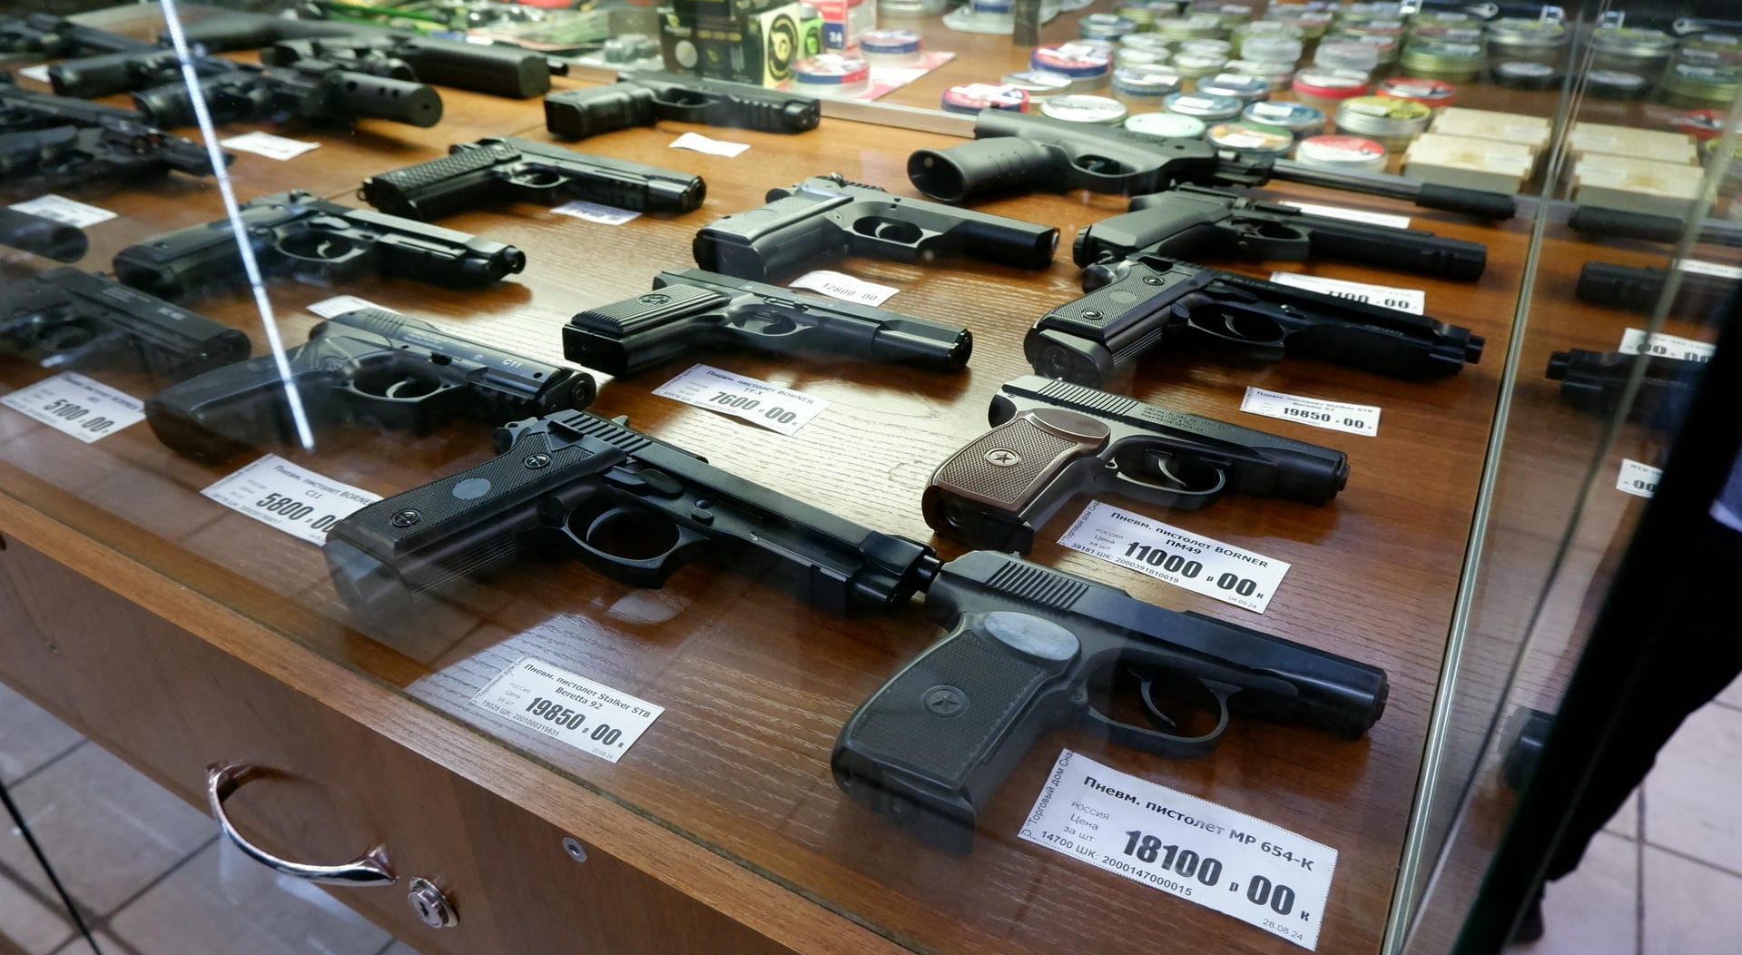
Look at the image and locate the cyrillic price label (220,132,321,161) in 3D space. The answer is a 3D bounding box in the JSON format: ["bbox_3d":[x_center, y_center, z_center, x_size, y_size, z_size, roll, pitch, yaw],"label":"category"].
[{"bbox_3d":[-0.510,-0.282,0.904,0.090,0.005,0.037,17,38,25],"label":"cyrillic price label"}]

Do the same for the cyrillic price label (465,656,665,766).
[{"bbox_3d":[-0.106,0.080,0.371,0.063,0.003,0.027,15,38,22],"label":"cyrillic price label"}]

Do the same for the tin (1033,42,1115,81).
[{"bbox_3d":[0.187,-0.382,0.990,0.075,0.020,0.075,-1,35,1],"label":"tin"}]

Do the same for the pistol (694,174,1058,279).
[{"bbox_3d":[0.004,-0.146,0.667,0.203,0.036,0.138,15,36,21],"label":"pistol"}]

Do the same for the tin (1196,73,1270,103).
[{"bbox_3d":[0.308,-0.328,0.907,0.059,0.013,0.059,0,36,0],"label":"tin"}]

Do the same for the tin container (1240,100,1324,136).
[{"bbox_3d":[0.323,-0.277,0.837,0.062,0.020,0.062,-1,35,1],"label":"tin container"}]

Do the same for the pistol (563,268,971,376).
[{"bbox_3d":[-0.050,-0.078,0.575,0.198,0.031,0.112,14,38,19],"label":"pistol"}]

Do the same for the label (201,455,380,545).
[{"bbox_3d":[-0.260,0.008,0.481,0.087,0.002,0.038,18,40,24],"label":"label"}]

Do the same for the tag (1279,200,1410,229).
[{"bbox_3d":[0.330,-0.181,0.742,0.087,0.002,0.038,13,38,17],"label":"tag"}]

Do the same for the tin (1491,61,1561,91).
[{"bbox_3d":[0.617,-0.377,1.000,0.056,0.014,0.056,18,39,25],"label":"tin"}]

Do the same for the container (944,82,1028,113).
[{"bbox_3d":[0.096,-0.310,0.891,0.074,0.020,0.074,-1,35,1],"label":"container"}]

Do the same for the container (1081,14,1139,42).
[{"bbox_3d":[0.270,-0.508,1.201,0.061,0.017,0.061,6,35,10],"label":"container"}]

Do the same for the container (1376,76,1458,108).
[{"bbox_3d":[0.452,-0.314,0.885,0.061,0.020,0.061,17,39,24],"label":"container"}]

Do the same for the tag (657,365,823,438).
[{"bbox_3d":[-0.065,-0.040,0.538,0.085,0.005,0.037,18,39,25],"label":"tag"}]

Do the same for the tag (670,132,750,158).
[{"bbox_3d":[-0.130,-0.267,0.858,0.063,0.008,0.028,17,39,24],"label":"tag"}]

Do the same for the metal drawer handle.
[{"bbox_3d":[-0.257,0.151,0.454,0.121,0.022,0.025,17,39,24],"label":"metal drawer handle"}]

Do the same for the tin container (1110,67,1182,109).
[{"bbox_3d":[0.241,-0.342,0.933,0.059,0.020,0.059,-1,35,1],"label":"tin container"}]

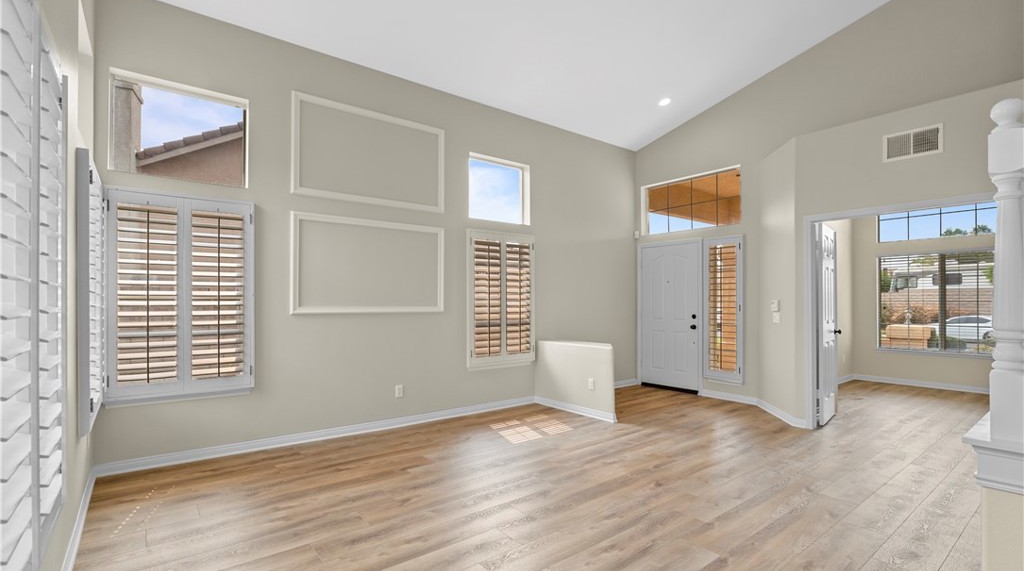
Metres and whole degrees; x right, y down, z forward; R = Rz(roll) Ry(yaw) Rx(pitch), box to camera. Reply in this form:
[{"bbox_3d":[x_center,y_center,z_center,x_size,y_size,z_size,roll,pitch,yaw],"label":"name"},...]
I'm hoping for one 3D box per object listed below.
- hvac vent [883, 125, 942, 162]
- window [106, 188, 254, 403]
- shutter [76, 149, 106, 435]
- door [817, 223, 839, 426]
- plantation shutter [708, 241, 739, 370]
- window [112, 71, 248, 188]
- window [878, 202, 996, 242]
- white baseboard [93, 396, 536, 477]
[{"bbox_3d":[3.419,-1.207,3.885,0.030,0.238,0.389,1,-2,-38],"label":"hvac vent"},{"bbox_3d":[-2.499,0.073,3.477,0.948,1.544,0.080,1,-2,-38],"label":"window"},{"bbox_3d":[-2.623,0.068,2.831,0.060,1.560,0.936,1,-2,-38],"label":"shutter"},{"bbox_3d":[3.350,0.399,4.827,0.620,2.028,0.045,1,-2,-44],"label":"door"},{"bbox_3d":[2.671,0.275,5.762,0.050,1.636,0.390,1,-2,-38],"label":"plantation shutter"},{"bbox_3d":[-2.545,-1.177,3.530,0.865,0.730,0.100,1,-2,-38],"label":"window"},{"bbox_3d":[6.120,-1.060,6.488,0.100,0.741,1.447,1,-2,-38],"label":"window"},{"bbox_3d":[-1.299,1.334,4.377,4.045,0.108,0.018,1,-2,-38],"label":"white baseboard"}]

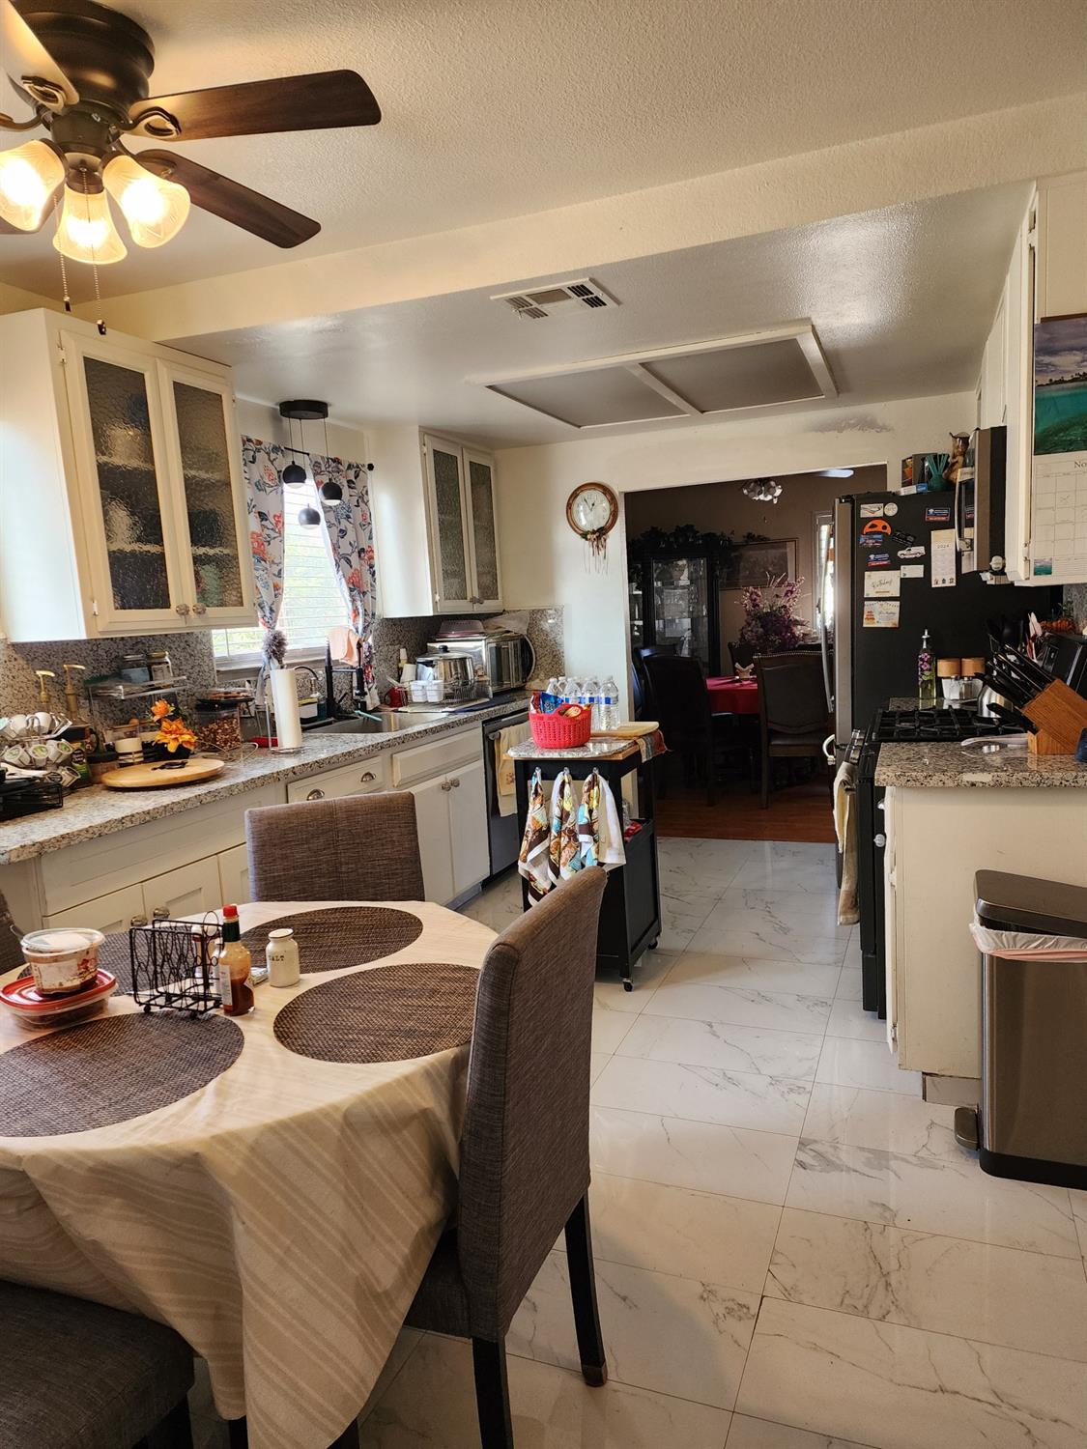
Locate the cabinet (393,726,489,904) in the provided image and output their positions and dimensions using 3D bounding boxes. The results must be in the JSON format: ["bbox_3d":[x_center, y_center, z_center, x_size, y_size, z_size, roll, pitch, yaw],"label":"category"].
[{"bbox_3d":[-0.695,0.434,4.487,0.590,0.810,0.870,0,8,22],"label":"cabinet"}]

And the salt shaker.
[{"bbox_3d":[-0.471,0.422,1.735,0.057,0.093,0.057,-2,7,8],"label":"salt shaker"}]

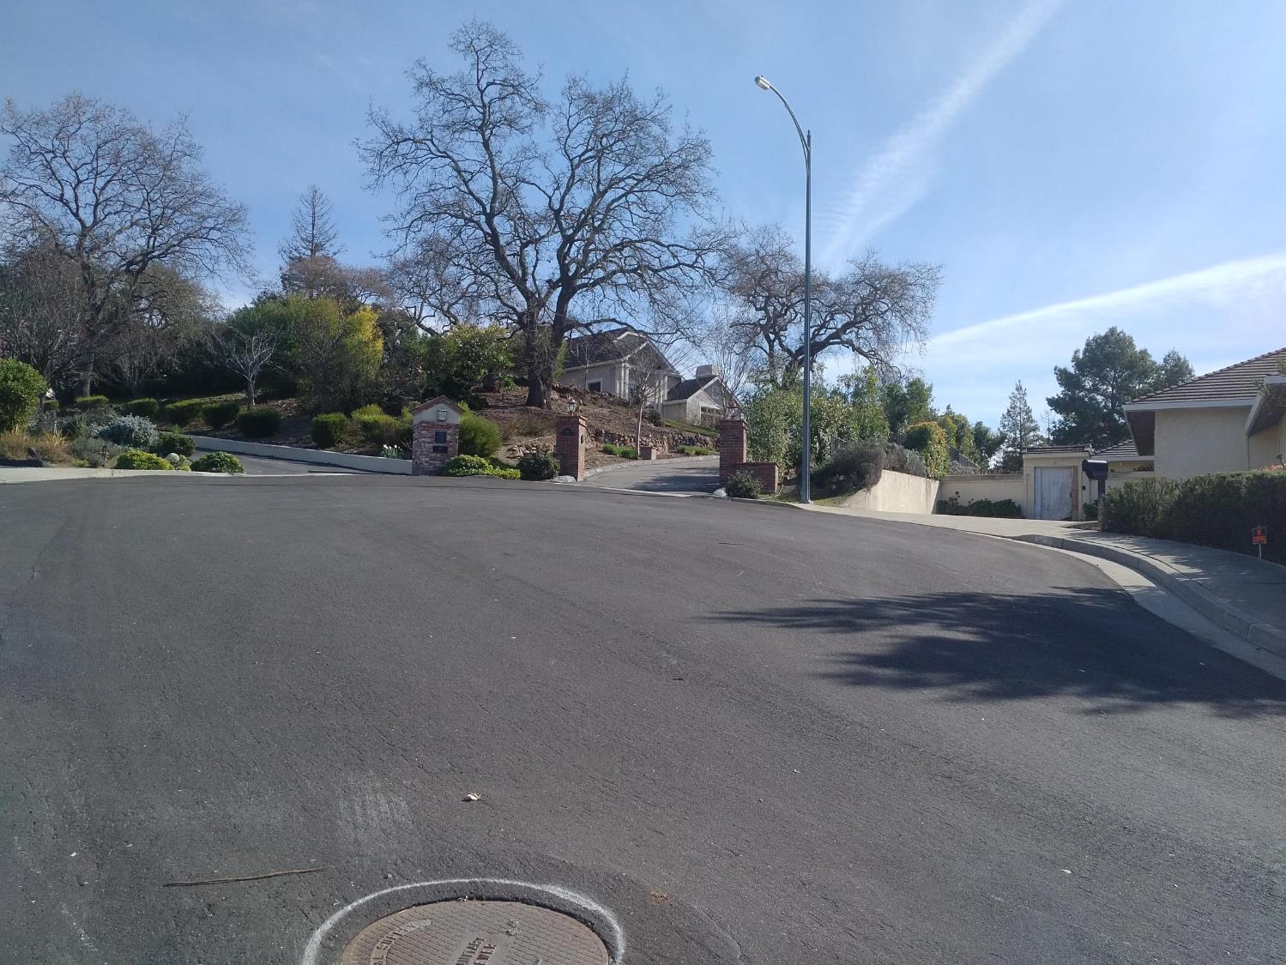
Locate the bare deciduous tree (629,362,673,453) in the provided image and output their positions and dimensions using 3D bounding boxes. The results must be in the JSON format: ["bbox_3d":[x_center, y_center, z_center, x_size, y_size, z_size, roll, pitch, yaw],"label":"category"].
[{"bbox_3d":[0.217,-2.203,31.000,1.310,2.800,1.300,1,0,0],"label":"bare deciduous tree"}]

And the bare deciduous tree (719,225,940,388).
[{"bbox_3d":[7.802,-6.769,42.000,8.980,7.910,8.000,1,0,0],"label":"bare deciduous tree"}]

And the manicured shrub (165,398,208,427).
[{"bbox_3d":[-13.290,-2.031,29.200,1.200,0.830,1.100,1,-2,-22],"label":"manicured shrub"}]

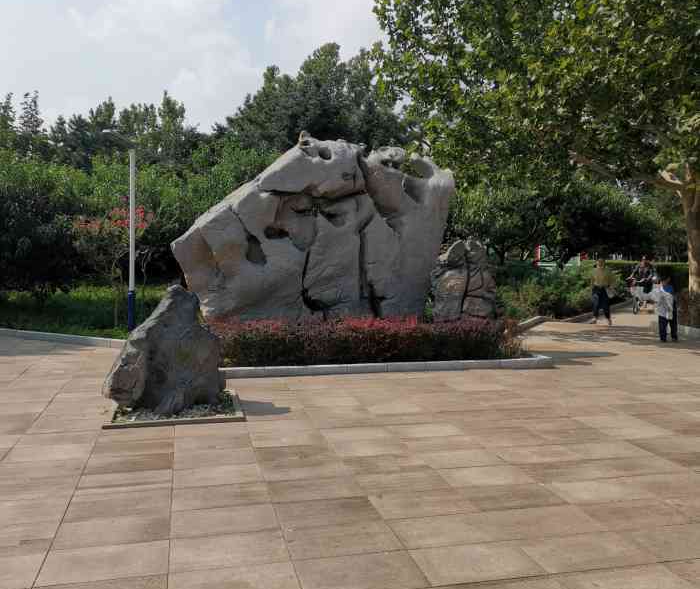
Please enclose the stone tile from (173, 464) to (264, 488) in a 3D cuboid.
[{"bbox_3d":[-0.904,1.252,4.790,0.600,0.050,0.400,-1,4,-13],"label":"stone tile"}]

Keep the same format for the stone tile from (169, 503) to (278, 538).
[{"bbox_3d":[-0.736,1.344,4.116,0.614,0.030,0.415,-1,4,-13],"label":"stone tile"}]

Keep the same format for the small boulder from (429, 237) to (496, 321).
[{"bbox_3d":[1.779,-0.057,10.936,0.920,1.620,0.750,-1,4,-13],"label":"small boulder"}]

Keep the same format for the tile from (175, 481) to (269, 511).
[{"bbox_3d":[-0.833,1.317,4.511,0.607,0.040,0.406,0,4,-13],"label":"tile"}]

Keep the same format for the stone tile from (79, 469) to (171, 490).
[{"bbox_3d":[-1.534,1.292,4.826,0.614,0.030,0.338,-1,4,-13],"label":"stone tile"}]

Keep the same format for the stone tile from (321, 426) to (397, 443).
[{"bbox_3d":[0.075,1.217,5.988,0.607,0.040,0.406,0,4,-13],"label":"stone tile"}]

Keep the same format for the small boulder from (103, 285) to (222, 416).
[{"bbox_3d":[-1.871,0.494,6.987,1.151,1.183,0.837,-1,4,-13],"label":"small boulder"}]

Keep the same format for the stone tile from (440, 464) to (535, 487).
[{"bbox_3d":[0.955,1.302,4.937,0.607,0.040,0.406,0,4,-13],"label":"stone tile"}]

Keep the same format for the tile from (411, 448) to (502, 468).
[{"bbox_3d":[0.853,1.307,5.487,0.633,0.040,0.423,-1,4,-13],"label":"tile"}]

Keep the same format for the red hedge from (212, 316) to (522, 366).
[{"bbox_3d":[0.157,0.584,9.952,4.267,0.600,1.250,-1,4,-13],"label":"red hedge"}]

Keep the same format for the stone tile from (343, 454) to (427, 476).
[{"bbox_3d":[0.263,1.240,5.068,0.600,0.050,0.400,-1,4,-13],"label":"stone tile"}]

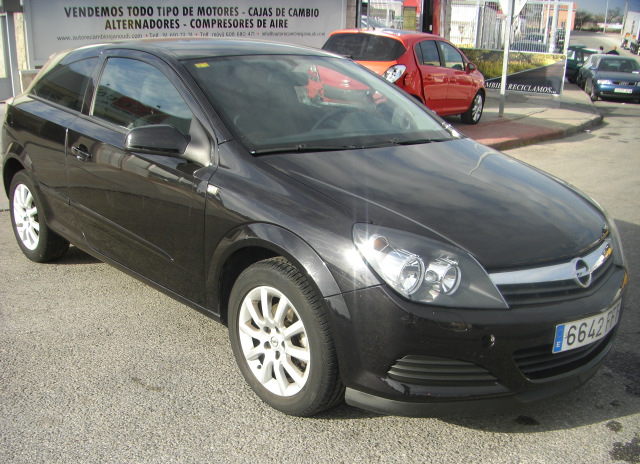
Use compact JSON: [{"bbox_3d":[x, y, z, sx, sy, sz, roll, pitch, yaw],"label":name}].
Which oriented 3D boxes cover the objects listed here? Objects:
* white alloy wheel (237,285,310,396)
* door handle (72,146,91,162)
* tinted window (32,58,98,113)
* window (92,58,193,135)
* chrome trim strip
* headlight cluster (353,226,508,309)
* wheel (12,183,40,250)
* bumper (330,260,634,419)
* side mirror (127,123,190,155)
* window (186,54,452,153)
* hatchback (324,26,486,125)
[{"bbox_3d":[-0.117,0.416,2.813,0.180,0.440,0.440,-12,20,-42],"label":"white alloy wheel"},{"bbox_3d":[-1.278,-0.412,3.766,0.055,0.065,0.210,-12,19,-41],"label":"door handle"},{"bbox_3d":[-1.500,-0.893,4.178,0.075,0.338,0.801,22,-2,-41],"label":"tinted window"},{"bbox_3d":[-0.863,-0.682,3.463,1.070,0.351,0.075,17,-4,46],"label":"window"},{"bbox_3d":[0.956,0.121,2.678,0.900,0.100,0.130,-12,19,-41],"label":"chrome trim strip"},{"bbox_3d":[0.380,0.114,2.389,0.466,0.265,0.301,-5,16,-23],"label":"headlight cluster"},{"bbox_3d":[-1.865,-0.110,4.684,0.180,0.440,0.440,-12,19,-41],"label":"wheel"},{"bbox_3d":[0.851,0.303,2.841,1.750,0.490,0.560,-12,19,-41],"label":"bumper"},{"bbox_3d":[-0.716,-0.411,3.055,0.250,0.150,0.170,-12,19,-41],"label":"side mirror"},{"bbox_3d":[0.022,-0.672,3.555,1.340,0.115,0.930,-12,45,-41],"label":"window"},{"bbox_3d":[1.375,-2.420,11.280,1.730,1.488,3.990,10,18,30],"label":"hatchback"}]

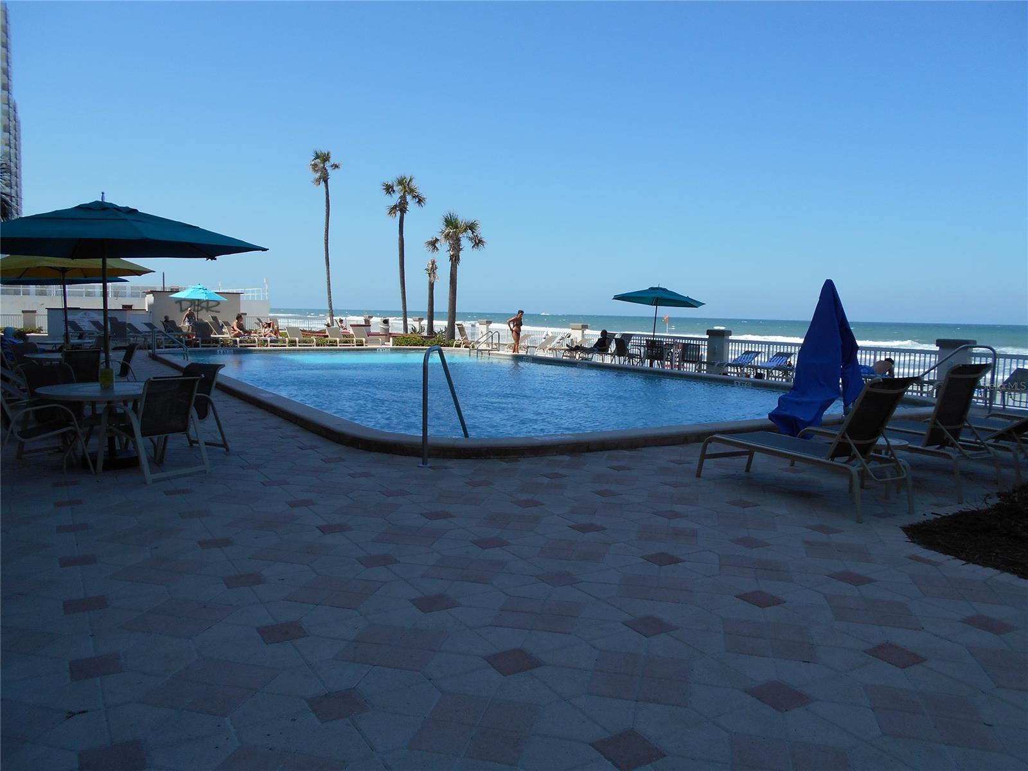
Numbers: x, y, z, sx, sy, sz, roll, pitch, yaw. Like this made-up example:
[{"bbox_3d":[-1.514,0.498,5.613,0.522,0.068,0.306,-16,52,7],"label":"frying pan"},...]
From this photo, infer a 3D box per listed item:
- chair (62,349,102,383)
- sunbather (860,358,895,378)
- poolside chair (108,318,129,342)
[{"bbox_3d":[-6.696,-0.094,11.856,0.620,0.950,0.700,-4,7,-43],"label":"chair"},{"bbox_3d":[7.783,-0.383,16.721,1.600,0.420,0.550,-2,6,-35],"label":"sunbather"},{"bbox_3d":[-14.801,-1.874,28.981,0.670,0.960,1.550,-2,6,-30],"label":"poolside chair"}]

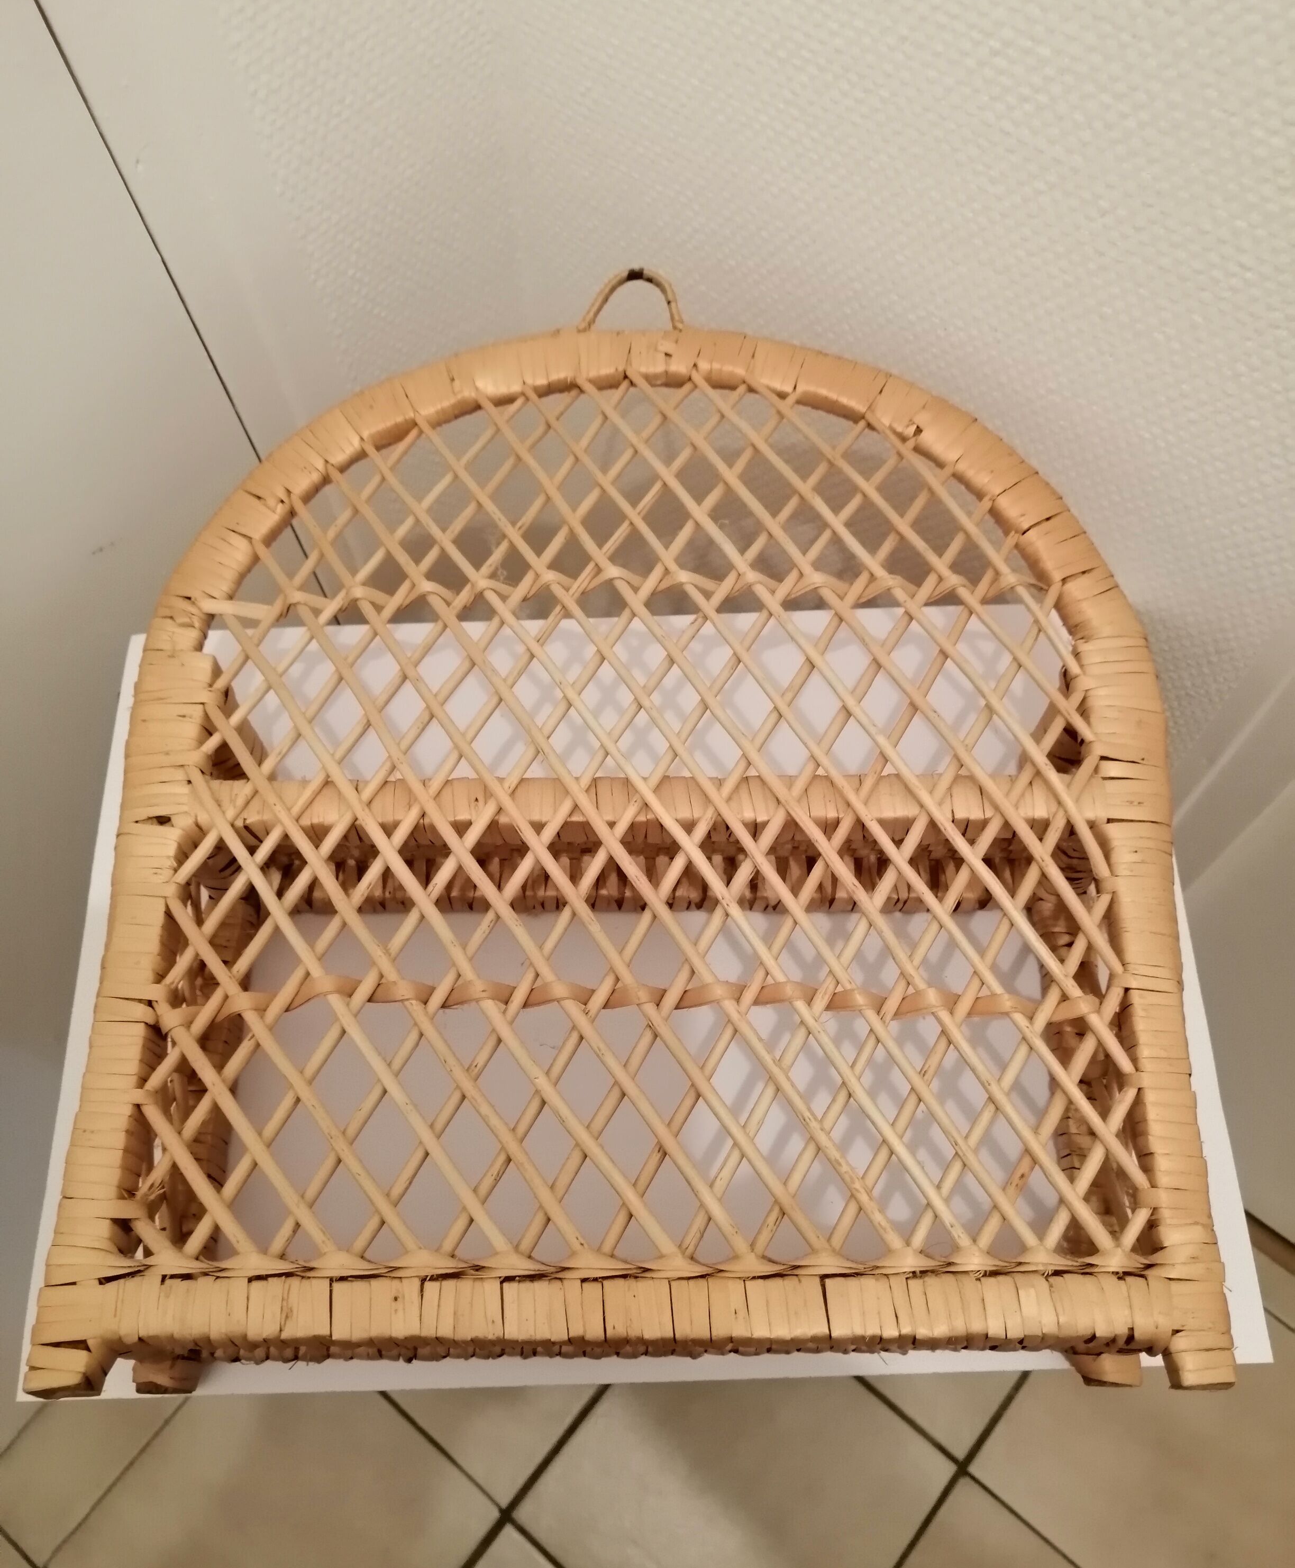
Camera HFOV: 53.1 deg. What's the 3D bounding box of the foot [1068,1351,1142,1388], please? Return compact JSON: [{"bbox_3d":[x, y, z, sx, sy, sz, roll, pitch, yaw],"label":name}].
[{"bbox_3d":[0.212,0.266,0.600,0.022,0.024,0.022,0,71,0],"label":"foot"}]

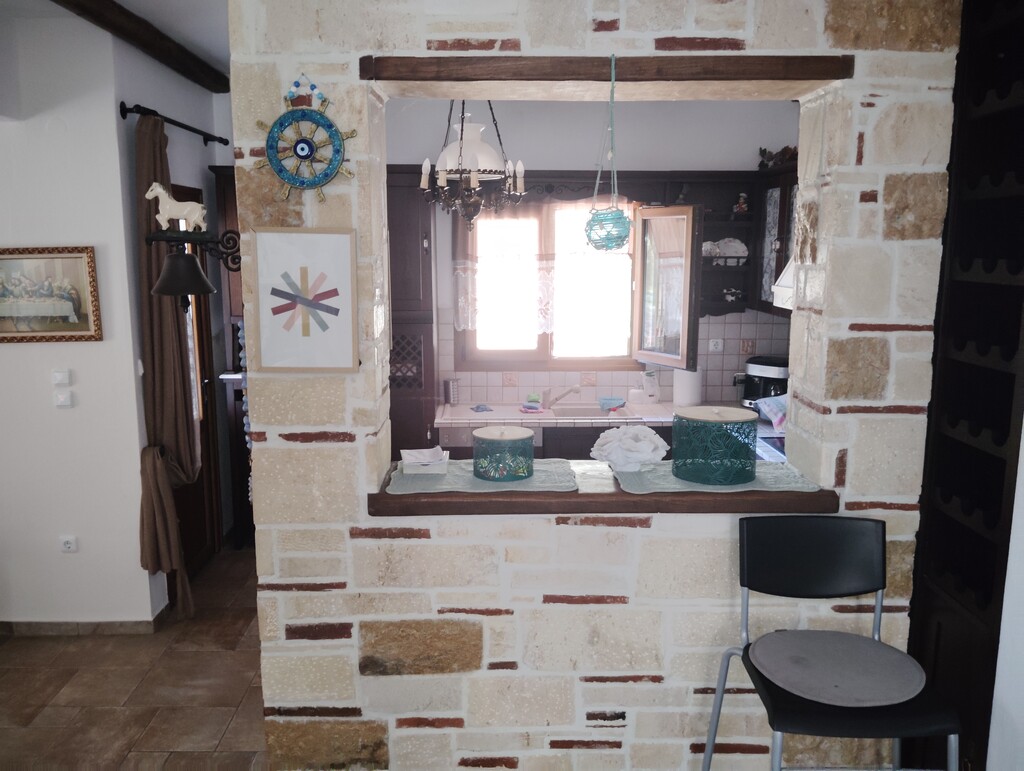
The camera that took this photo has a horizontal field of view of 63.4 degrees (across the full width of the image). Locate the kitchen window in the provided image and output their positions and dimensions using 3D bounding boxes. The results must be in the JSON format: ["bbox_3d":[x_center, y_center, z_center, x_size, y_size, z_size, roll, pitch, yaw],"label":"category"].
[{"bbox_3d":[0.222,-0.625,5.190,1.163,1.088,0.120,0,10,0],"label":"kitchen window"}]

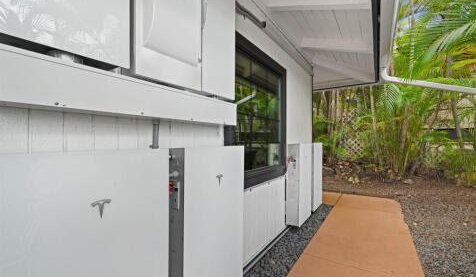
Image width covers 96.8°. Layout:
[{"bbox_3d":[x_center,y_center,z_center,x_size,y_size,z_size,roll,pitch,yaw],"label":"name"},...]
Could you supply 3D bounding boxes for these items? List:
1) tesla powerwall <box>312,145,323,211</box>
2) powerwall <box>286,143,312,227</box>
[{"bbox_3d":[1.310,0.638,3.687,0.180,1.103,0.607,0,0,34],"label":"tesla powerwall"},{"bbox_3d":[0.909,0.633,3.093,0.180,1.103,0.607,0,0,34],"label":"powerwall"}]

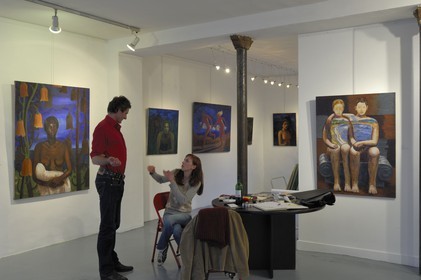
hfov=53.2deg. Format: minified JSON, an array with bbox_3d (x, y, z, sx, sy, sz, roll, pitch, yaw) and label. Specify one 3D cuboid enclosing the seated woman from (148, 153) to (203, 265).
[{"bbox_3d":[-0.380,0.767,4.782,0.620,1.188,0.680,0,1,30],"label":"seated woman"}]

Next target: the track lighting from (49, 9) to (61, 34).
[{"bbox_3d":[-1.652,-1.261,4.470,0.125,0.265,0.170,-1,1,-27],"label":"track lighting"}]

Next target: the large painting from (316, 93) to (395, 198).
[{"bbox_3d":[1.622,0.057,4.732,0.853,1.115,0.040,0,4,33],"label":"large painting"}]

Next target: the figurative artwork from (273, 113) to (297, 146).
[{"bbox_3d":[1.738,-0.229,9.778,0.573,0.760,0.035,0,2,33],"label":"figurative artwork"}]

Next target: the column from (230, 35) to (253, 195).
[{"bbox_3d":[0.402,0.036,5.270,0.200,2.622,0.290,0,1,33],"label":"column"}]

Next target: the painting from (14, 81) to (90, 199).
[{"bbox_3d":[-2.002,0.001,5.393,0.040,1.395,1.090,2,2,35],"label":"painting"}]

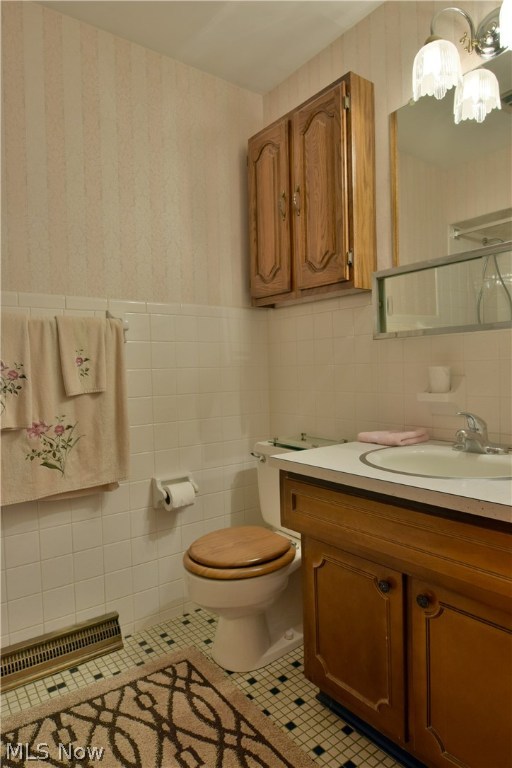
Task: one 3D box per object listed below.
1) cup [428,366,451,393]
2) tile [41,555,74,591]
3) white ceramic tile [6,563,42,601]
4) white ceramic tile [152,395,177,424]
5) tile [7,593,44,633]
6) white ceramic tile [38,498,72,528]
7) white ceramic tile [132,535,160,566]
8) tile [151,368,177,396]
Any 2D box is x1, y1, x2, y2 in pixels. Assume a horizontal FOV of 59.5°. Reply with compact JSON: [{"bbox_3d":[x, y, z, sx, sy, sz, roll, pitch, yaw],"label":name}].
[{"bbox_3d":[0.585,-0.013,1.426,0.067,0.084,0.067,-2,1,0],"label":"cup"},{"bbox_3d":[-0.706,0.667,1.593,0.108,0.108,0.010,-3,3,-38],"label":"tile"},{"bbox_3d":[-0.803,0.682,1.551,0.108,0.109,0.010,-3,2,-36],"label":"white ceramic tile"},{"bbox_3d":[-0.376,0.103,1.858,0.108,0.109,0.010,-3,2,-36],"label":"white ceramic tile"},{"bbox_3d":[-0.781,0.773,1.514,0.107,0.107,0.009,-3,2,-37],"label":"tile"},{"bbox_3d":[-0.711,0.449,1.585,0.108,0.108,0.010,-3,3,-38],"label":"white ceramic tile"},{"bbox_3d":[-0.441,0.649,1.773,0.107,0.107,0.009,-3,2,-37],"label":"white ceramic tile"},{"bbox_3d":[-0.375,-0.002,1.825,0.107,0.107,0.009,-3,2,-37],"label":"tile"}]

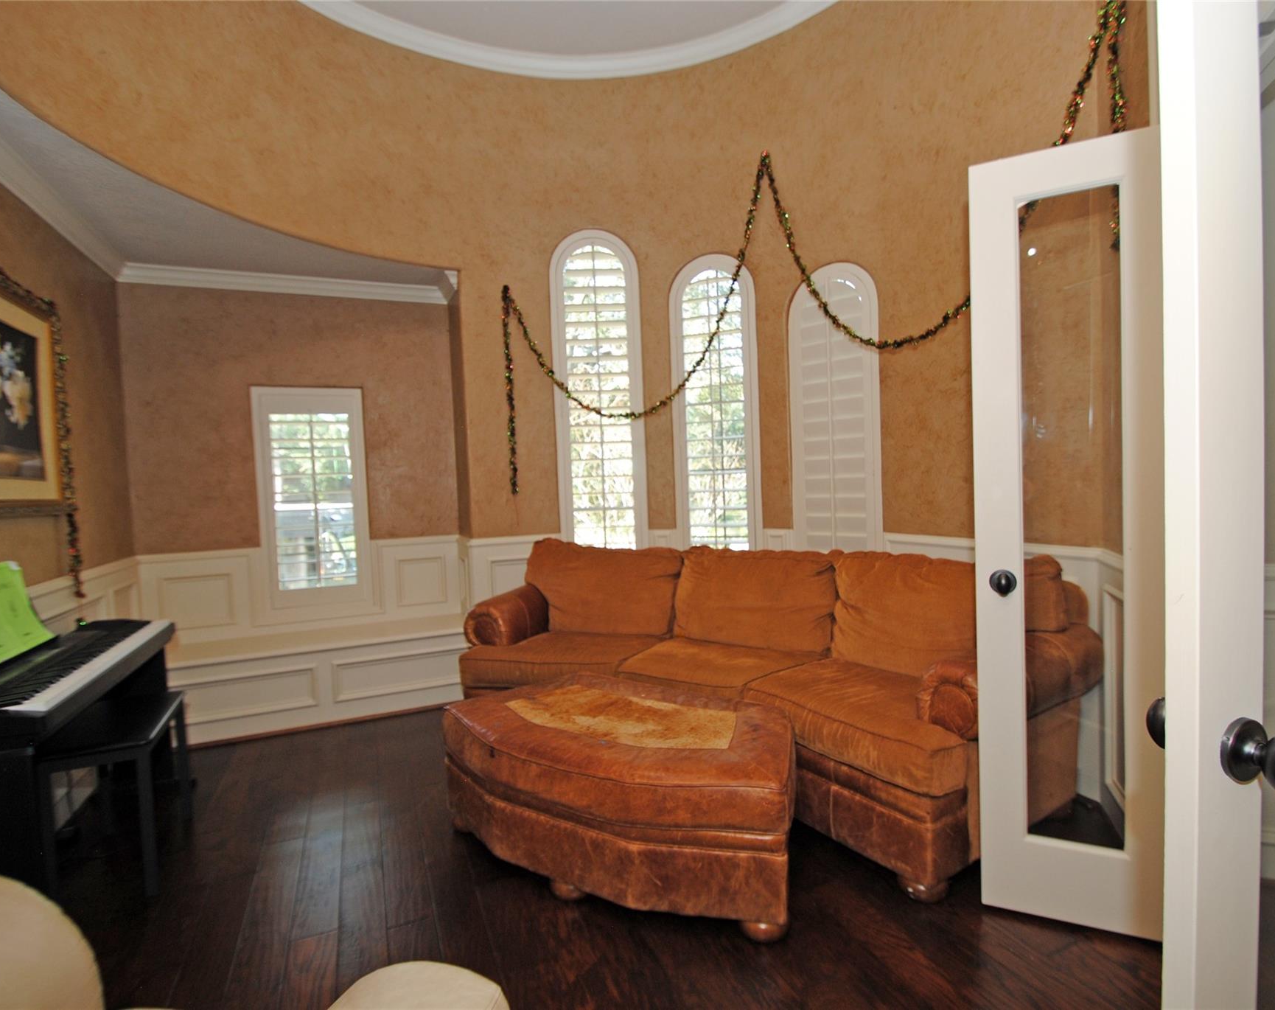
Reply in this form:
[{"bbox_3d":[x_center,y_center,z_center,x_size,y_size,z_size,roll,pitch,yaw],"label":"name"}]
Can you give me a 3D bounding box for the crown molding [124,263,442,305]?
[{"bbox_3d":[-2.027,-1.309,3.742,1.730,0.090,0.075,-3,2,-22],"label":"crown molding"}]

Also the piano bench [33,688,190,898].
[{"bbox_3d":[-1.730,0.978,2.129,0.290,0.480,0.550,-3,2,-23],"label":"piano bench"}]

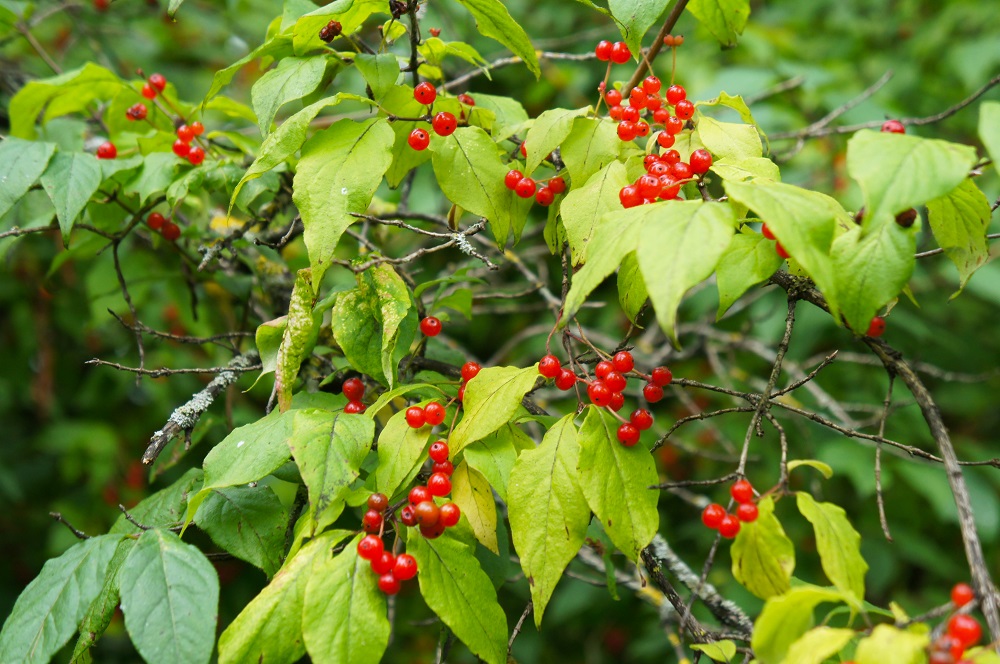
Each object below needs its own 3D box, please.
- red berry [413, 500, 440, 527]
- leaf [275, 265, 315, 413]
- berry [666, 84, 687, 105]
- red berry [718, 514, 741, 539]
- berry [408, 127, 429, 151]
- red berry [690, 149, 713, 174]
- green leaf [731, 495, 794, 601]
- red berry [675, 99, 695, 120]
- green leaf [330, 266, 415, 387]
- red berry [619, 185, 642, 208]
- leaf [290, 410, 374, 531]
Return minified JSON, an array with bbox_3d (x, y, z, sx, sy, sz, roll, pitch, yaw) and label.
[{"bbox_3d":[-0.024,0.060,0.750,0.009,0.009,0.009,0,8,0],"label":"red berry"},{"bbox_3d":[-0.075,0.003,0.830,0.012,0.053,0.013,5,-9,18],"label":"leaf"},{"bbox_3d":[0.067,-0.090,0.860,0.008,0.008,0.008,0,8,0],"label":"berry"},{"bbox_3d":[0.084,0.071,0.830,0.008,0.008,0.008,0,8,0],"label":"red berry"},{"bbox_3d":[-0.028,-0.068,0.800,0.008,0.008,0.008,0,10,0],"label":"berry"},{"bbox_3d":[0.071,-0.060,0.800,0.008,0.008,0.008,0,7,0],"label":"red berry"},{"bbox_3d":[0.094,0.077,0.812,0.021,0.038,0.009,-5,-23,-6],"label":"green leaf"},{"bbox_3d":[0.070,-0.084,0.860,0.007,0.008,0.007,0,10,0],"label":"red berry"},{"bbox_3d":[-0.048,-0.003,0.850,0.029,0.048,0.014,-12,-12,0],"label":"green leaf"},{"bbox_3d":[0.046,-0.048,0.800,0.009,0.009,0.009,0,7,0],"label":"red berry"},{"bbox_3d":[-0.061,0.051,0.830,0.031,0.016,0.058,12,52,0],"label":"leaf"}]

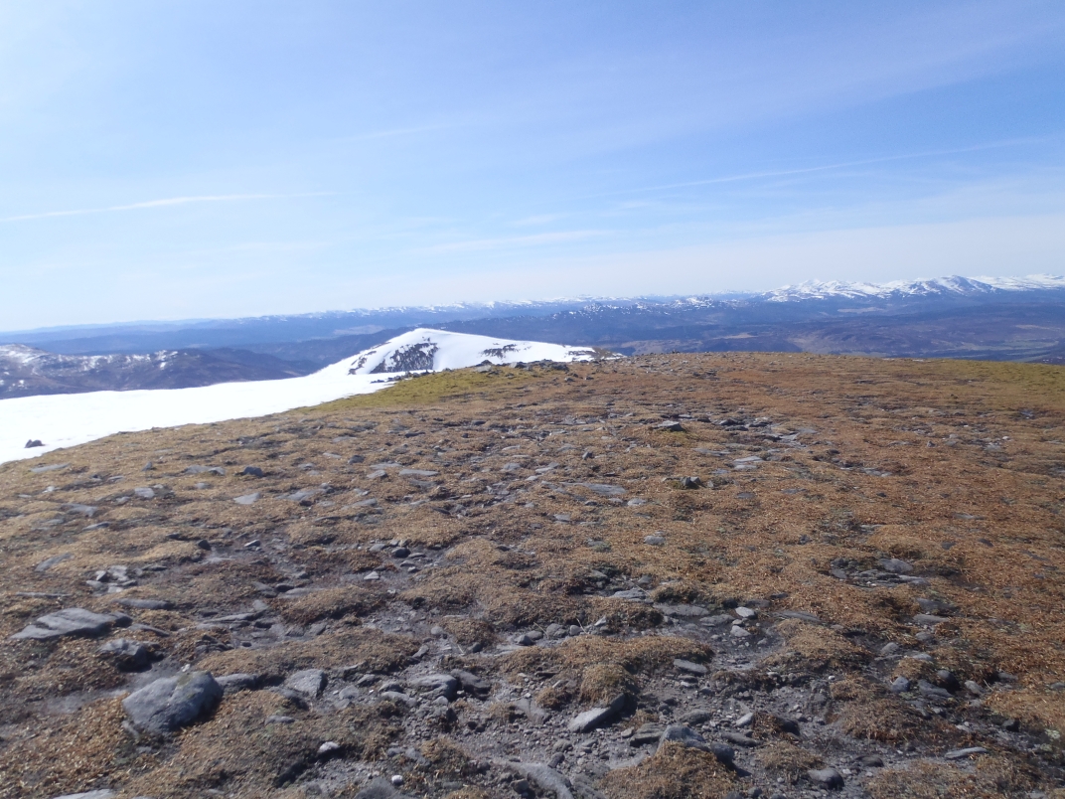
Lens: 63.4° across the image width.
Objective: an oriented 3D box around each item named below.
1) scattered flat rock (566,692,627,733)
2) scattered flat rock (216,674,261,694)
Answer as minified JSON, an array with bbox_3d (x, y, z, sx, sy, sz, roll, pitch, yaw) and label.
[{"bbox_3d":[0.267,1.291,3.567,0.269,0.078,0.133,-7,7,-42],"label":"scattered flat rock"},{"bbox_3d":[-1.388,1.337,4.048,0.201,0.054,0.117,-3,5,-5],"label":"scattered flat rock"}]

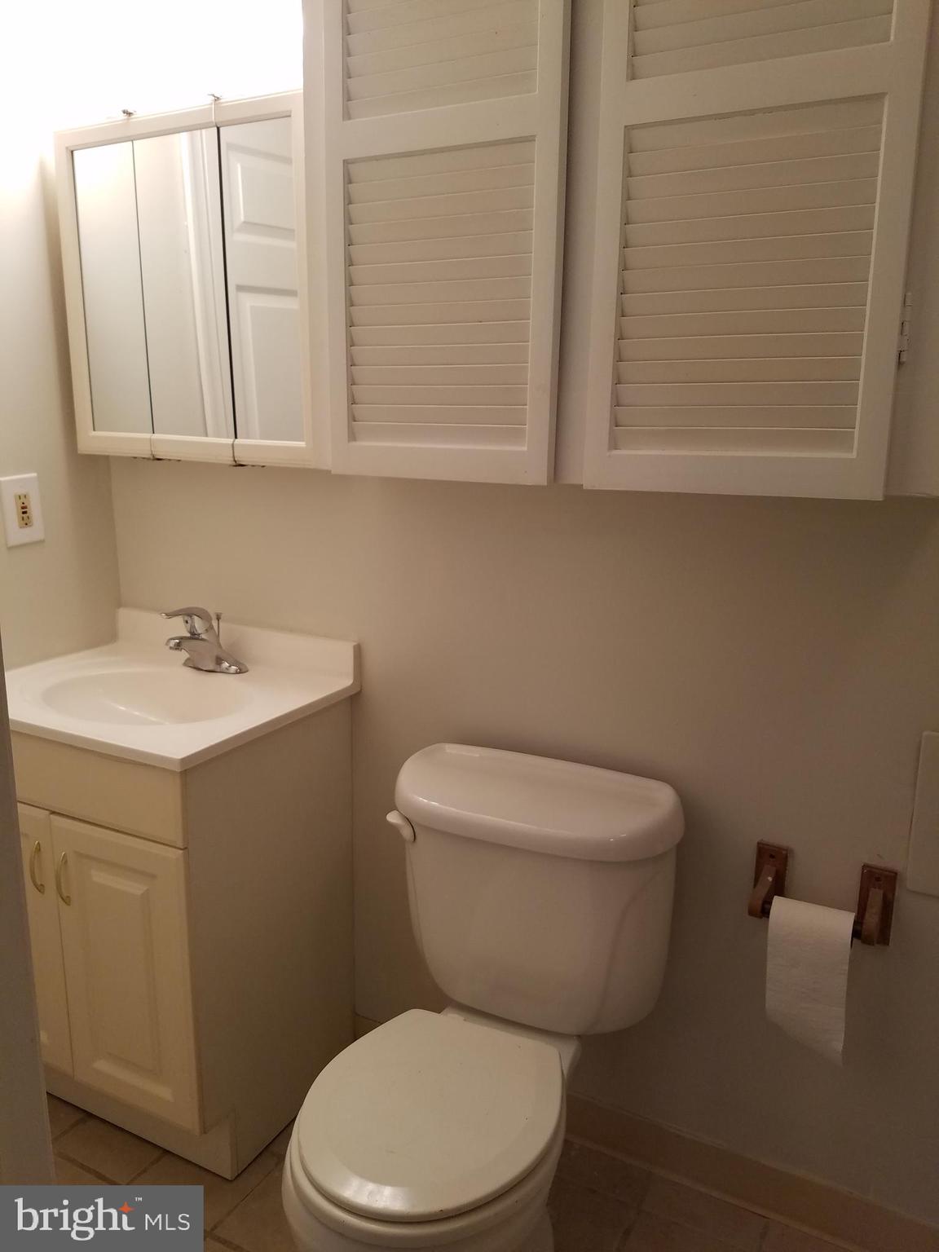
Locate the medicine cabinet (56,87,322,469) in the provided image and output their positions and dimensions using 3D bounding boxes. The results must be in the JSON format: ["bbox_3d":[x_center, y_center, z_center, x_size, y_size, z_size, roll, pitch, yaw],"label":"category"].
[{"bbox_3d":[-0.487,-0.608,1.730,0.583,0.587,0.115,7,14,26],"label":"medicine cabinet"}]

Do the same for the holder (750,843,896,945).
[{"bbox_3d":[0.528,0.428,1.427,0.204,0.122,0.104,7,14,26],"label":"holder"}]

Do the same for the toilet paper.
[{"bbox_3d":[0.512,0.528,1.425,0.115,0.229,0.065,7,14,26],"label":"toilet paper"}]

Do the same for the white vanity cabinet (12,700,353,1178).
[{"bbox_3d":[-0.608,0.525,1.850,0.609,0.802,0.452,7,14,26],"label":"white vanity cabinet"}]

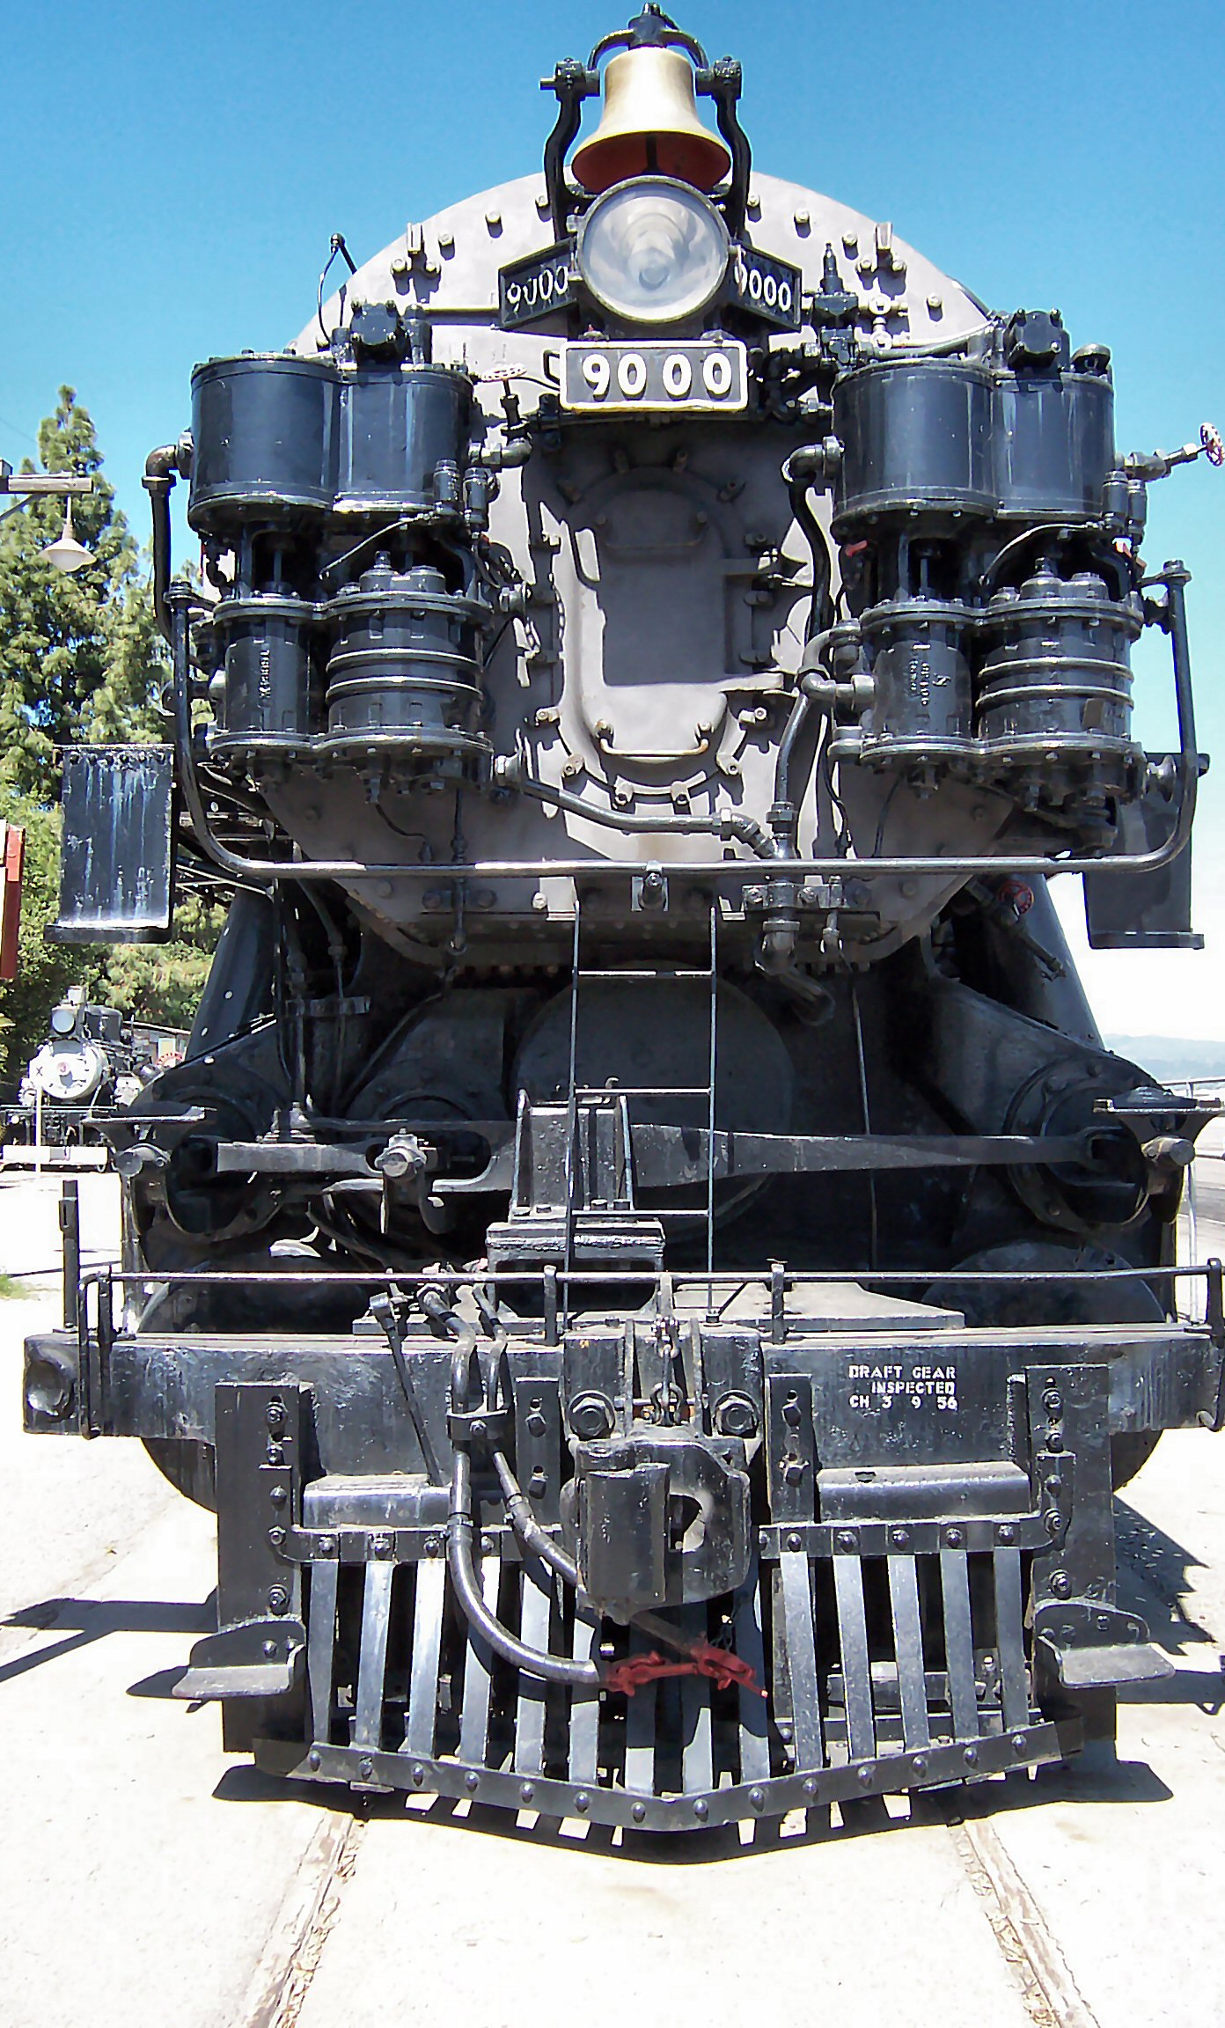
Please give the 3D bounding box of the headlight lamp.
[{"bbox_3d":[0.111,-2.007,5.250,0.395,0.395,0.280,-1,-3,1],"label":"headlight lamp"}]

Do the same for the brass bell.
[{"bbox_3d":[0.106,-2.490,5.336,0.438,0.300,0.438,-1,-3,1],"label":"brass bell"}]

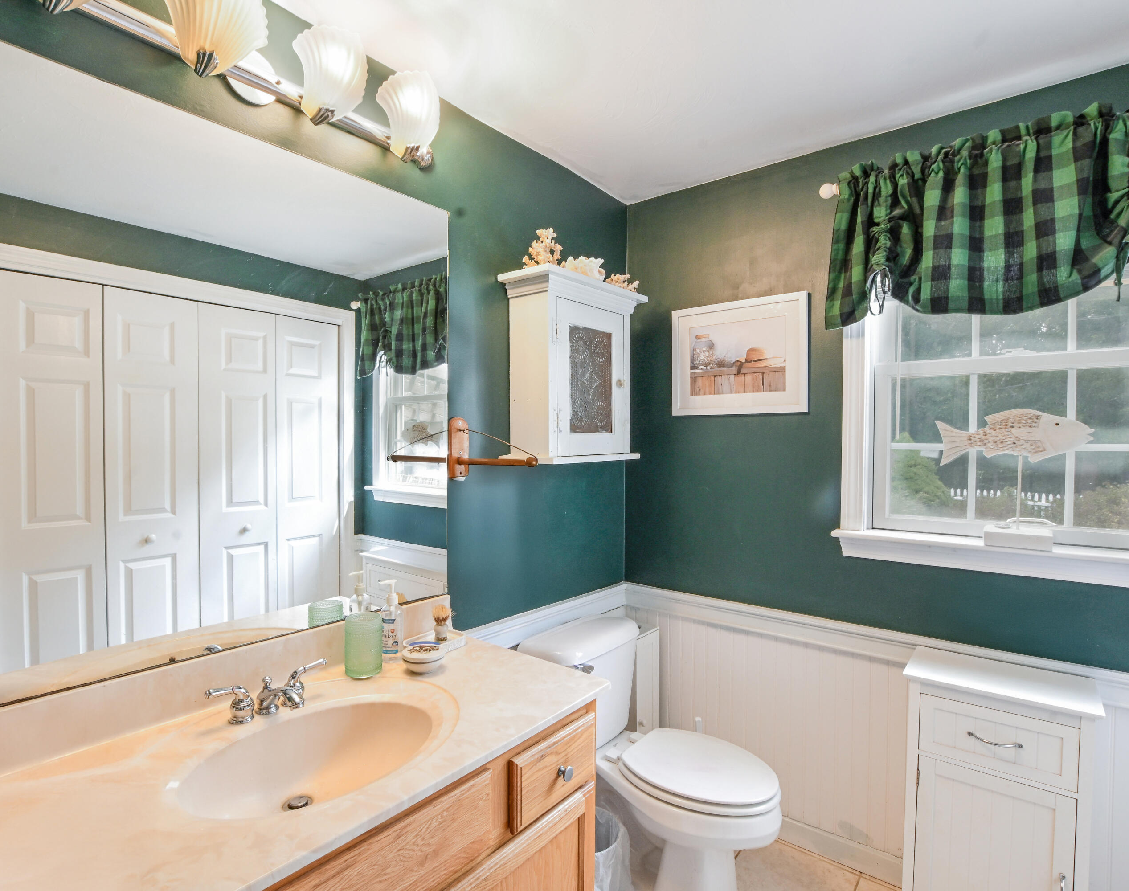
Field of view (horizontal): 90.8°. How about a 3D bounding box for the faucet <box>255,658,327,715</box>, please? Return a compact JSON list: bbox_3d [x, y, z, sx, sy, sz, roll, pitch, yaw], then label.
[{"bbox_3d":[-0.551,0.506,1.155,0.128,0.076,0.151,1,1,41],"label":"faucet"}]

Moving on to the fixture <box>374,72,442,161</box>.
[{"bbox_3d":[-0.384,-0.810,1.401,0.121,0.167,0.151,1,1,41],"label":"fixture"}]

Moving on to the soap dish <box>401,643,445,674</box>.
[{"bbox_3d":[-0.344,0.518,1.354,0.101,0.049,0.101,0,1,0],"label":"soap dish"}]

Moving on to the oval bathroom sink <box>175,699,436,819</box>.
[{"bbox_3d":[-0.439,0.613,0.995,0.347,0.131,0.419,1,1,41],"label":"oval bathroom sink"}]

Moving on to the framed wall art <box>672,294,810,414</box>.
[{"bbox_3d":[0.615,-0.316,2.016,0.499,0.405,0.022,1,1,37],"label":"framed wall art"}]

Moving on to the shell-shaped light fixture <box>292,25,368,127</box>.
[{"bbox_3d":[-0.522,-0.809,1.241,0.121,0.167,0.151,1,1,41],"label":"shell-shaped light fixture"}]

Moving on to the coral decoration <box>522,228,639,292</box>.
[{"bbox_3d":[0.051,-0.597,1.847,0.141,0.151,0.485,1,1,41],"label":"coral decoration"}]

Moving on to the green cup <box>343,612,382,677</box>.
[{"bbox_3d":[-0.485,0.475,1.337,0.089,0.133,0.089,0,1,0],"label":"green cup"}]

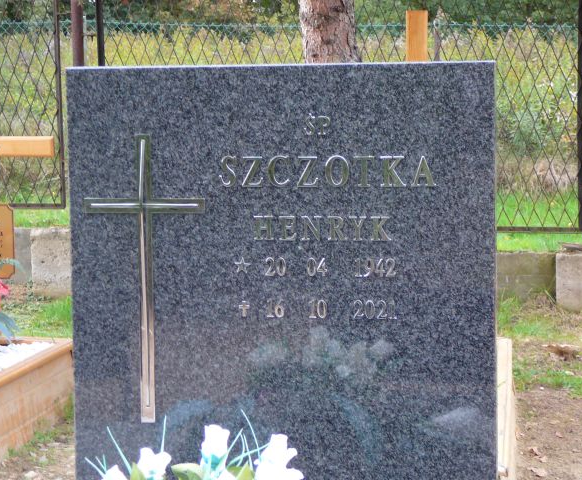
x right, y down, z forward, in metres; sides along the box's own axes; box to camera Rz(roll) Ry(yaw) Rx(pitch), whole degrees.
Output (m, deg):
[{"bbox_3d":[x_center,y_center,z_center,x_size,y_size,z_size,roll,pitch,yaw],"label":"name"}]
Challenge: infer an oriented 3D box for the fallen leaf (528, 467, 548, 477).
[{"bbox_3d":[0.759,0.712,4.950,0.063,0.020,0.055,-1,5,0],"label":"fallen leaf"}]

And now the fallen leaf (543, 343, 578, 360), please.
[{"bbox_3d":[1.206,0.499,7.200,0.150,0.060,0.110,-1,5,0],"label":"fallen leaf"}]

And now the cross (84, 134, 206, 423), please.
[{"bbox_3d":[-0.244,0.064,2.690,0.203,0.480,0.016,0,3,7],"label":"cross"}]

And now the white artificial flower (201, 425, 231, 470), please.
[{"bbox_3d":[-0.099,0.276,2.140,0.040,0.060,0.040,0,5,6],"label":"white artificial flower"}]

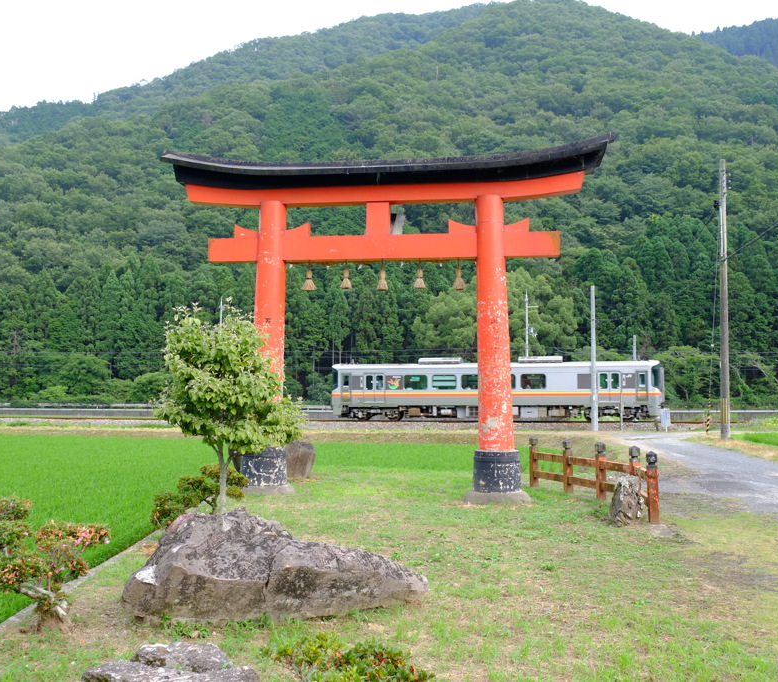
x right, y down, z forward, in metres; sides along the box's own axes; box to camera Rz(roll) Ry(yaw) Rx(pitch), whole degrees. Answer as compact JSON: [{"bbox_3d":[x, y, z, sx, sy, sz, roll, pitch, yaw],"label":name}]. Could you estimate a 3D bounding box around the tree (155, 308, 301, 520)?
[{"bbox_3d":[-1.940,0.934,9.205,1.800,2.760,1.700,1,-5,-11],"label":"tree"}]

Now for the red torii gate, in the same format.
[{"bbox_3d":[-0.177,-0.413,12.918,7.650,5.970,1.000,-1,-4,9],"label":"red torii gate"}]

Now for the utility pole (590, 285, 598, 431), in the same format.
[{"bbox_3d":[11.550,0.945,43.256,0.330,8.150,0.330,-1,-5,14],"label":"utility pole"}]

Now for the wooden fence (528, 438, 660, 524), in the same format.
[{"bbox_3d":[3.250,2.069,12.076,0.450,0.940,4.350,1,-5,-11],"label":"wooden fence"}]

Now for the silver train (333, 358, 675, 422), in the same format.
[{"bbox_3d":[6.437,3.079,48.368,20.300,3.920,2.880,-1,-5,10],"label":"silver train"}]

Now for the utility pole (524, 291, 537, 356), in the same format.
[{"bbox_3d":[10.850,0.648,60.130,1.000,9.400,0.400,-1,-4,9],"label":"utility pole"}]

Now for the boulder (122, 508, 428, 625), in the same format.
[{"bbox_3d":[-0.950,1.742,6.304,2.350,0.700,1.150,1,-5,-16],"label":"boulder"}]

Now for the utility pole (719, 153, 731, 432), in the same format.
[{"bbox_3d":[13.720,-1.769,31.531,0.420,11.600,0.420,-2,-5,20],"label":"utility pole"}]

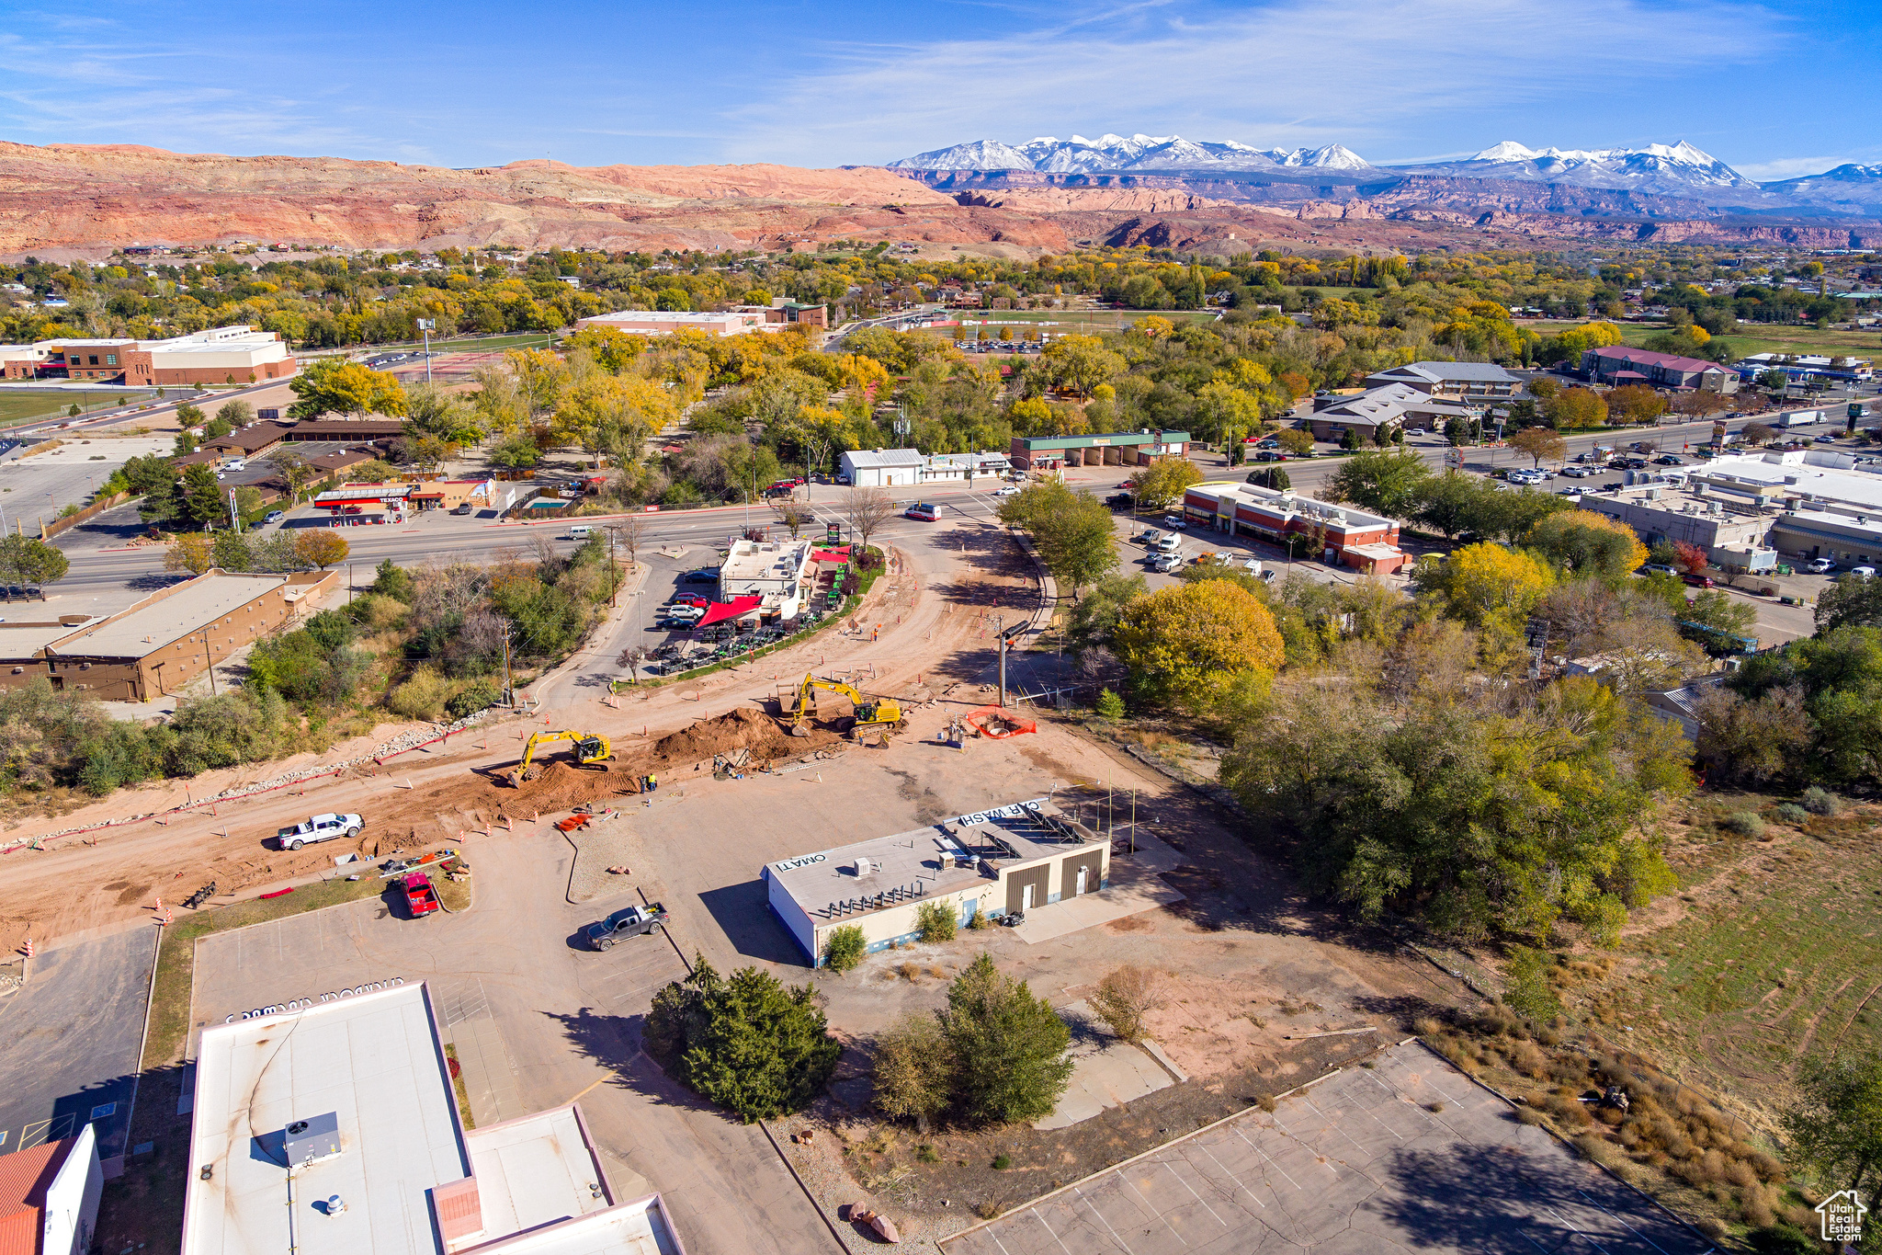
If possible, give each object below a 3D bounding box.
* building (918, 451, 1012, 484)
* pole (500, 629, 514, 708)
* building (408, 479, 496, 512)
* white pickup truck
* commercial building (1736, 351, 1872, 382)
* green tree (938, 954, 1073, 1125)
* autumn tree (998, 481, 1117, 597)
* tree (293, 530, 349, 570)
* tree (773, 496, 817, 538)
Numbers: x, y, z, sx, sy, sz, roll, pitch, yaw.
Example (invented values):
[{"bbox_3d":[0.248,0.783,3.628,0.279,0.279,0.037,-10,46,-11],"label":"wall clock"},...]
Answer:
[{"bbox_3d":[4.490,-34.010,253.330,19.300,4.500,9.000,-7,19,-23],"label":"building"},{"bbox_3d":[-45.120,4.144,125.453,1.100,9.200,0.700,1,17,0],"label":"pole"},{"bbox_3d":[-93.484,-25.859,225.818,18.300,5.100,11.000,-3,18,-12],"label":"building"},{"bbox_3d":[-50.190,16.090,97.470,6.300,2.000,2.100,-11,22,-34],"label":"white pickup truck"},{"bbox_3d":[363.010,-112.180,515.370,45.000,6.000,36.000,3,18,5],"label":"commercial building"},{"bbox_3d":[3.600,22.740,69.060,7.000,8.400,7.000,1,18,0],"label":"green tree"},{"bbox_3d":[16.832,-12.923,172.312,16.500,15.000,16.000,1,17,0],"label":"autumn tree"},{"bbox_3d":[-91.130,-11.140,176.810,7.400,6.700,7.400,-8,20,-27],"label":"tree"},{"bbox_3d":[-24.424,-18.052,200.025,6.600,6.400,6.400,1,17,0],"label":"tree"}]

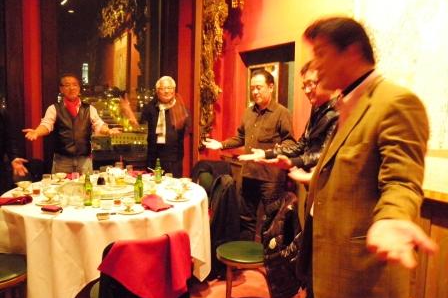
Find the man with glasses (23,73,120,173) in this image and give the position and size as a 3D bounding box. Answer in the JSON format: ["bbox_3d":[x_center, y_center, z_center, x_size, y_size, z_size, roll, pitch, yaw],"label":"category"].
[{"bbox_3d":[-1.436,0.161,3.444,0.820,1.733,0.480,-1,7,-21],"label":"man with glasses"}]

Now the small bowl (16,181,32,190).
[{"bbox_3d":[-1.581,0.297,2.875,0.122,0.060,0.122,2,6,0],"label":"small bowl"}]

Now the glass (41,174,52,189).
[{"bbox_3d":[-1.488,0.267,3.048,0.074,0.108,0.074,2,6,0],"label":"glass"}]

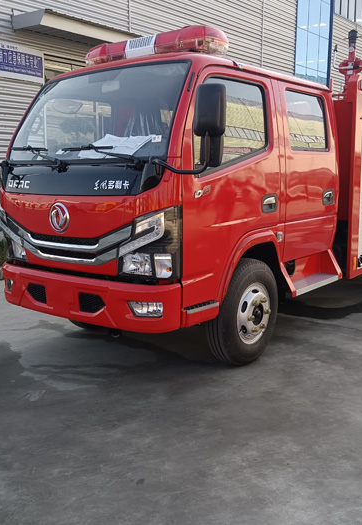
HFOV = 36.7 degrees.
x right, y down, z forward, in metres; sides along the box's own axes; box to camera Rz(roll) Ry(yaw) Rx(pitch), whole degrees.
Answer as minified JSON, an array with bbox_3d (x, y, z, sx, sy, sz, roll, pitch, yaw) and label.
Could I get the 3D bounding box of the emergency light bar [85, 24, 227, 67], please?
[{"bbox_3d":[-0.217,-1.618,4.143,1.270,0.160,0.300,6,12,39],"label":"emergency light bar"}]

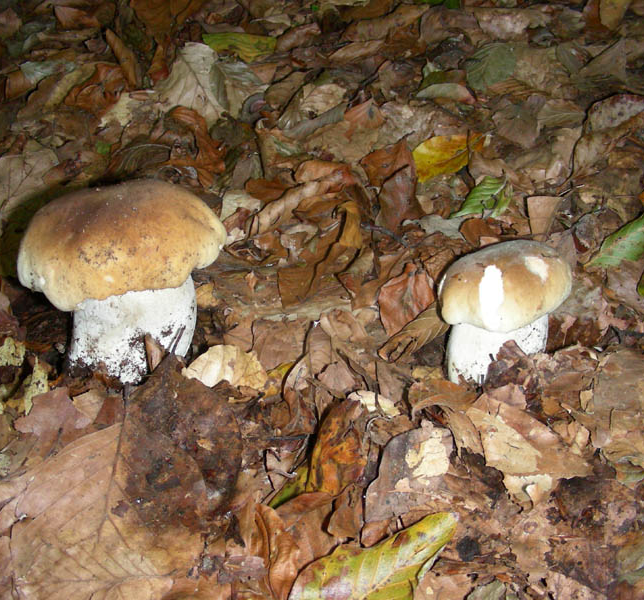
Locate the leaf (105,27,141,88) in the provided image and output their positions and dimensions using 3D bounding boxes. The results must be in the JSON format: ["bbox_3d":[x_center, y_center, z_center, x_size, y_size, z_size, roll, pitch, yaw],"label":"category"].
[{"bbox_3d":[-0.182,-0.220,0.798,0.025,0.025,0.090,-15,44,-16],"label":"leaf"}]

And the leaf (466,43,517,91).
[{"bbox_3d":[0.186,-0.255,0.953,0.049,0.013,0.077,25,64,19],"label":"leaf"}]

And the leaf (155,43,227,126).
[{"bbox_3d":[-0.137,-0.220,0.899,0.069,0.022,0.099,-7,71,-8],"label":"leaf"}]

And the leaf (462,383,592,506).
[{"bbox_3d":[0.113,0.078,0.480,0.057,0.020,0.072,-31,50,-30],"label":"leaf"}]

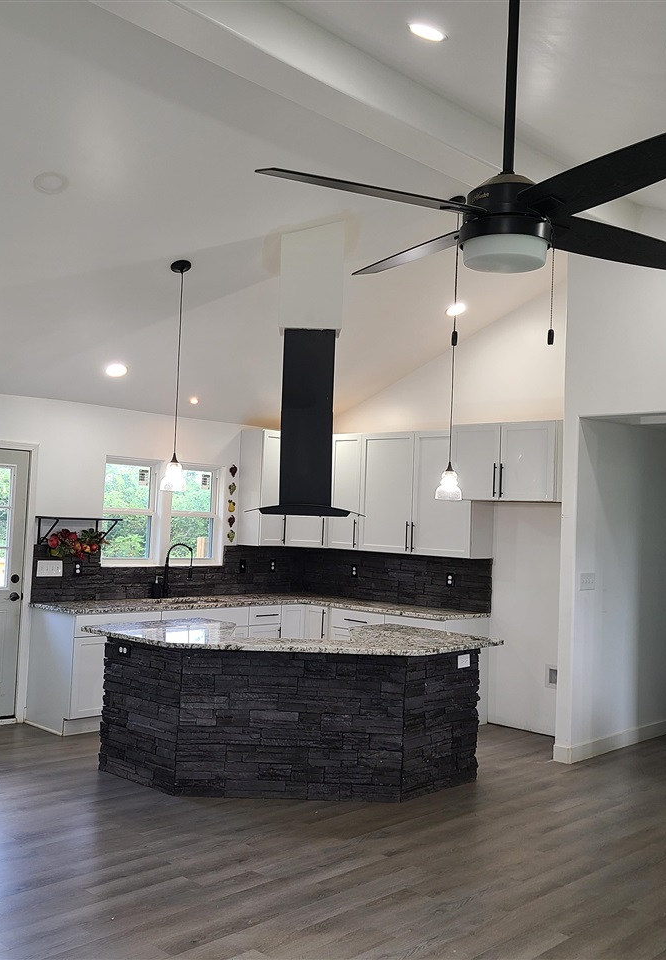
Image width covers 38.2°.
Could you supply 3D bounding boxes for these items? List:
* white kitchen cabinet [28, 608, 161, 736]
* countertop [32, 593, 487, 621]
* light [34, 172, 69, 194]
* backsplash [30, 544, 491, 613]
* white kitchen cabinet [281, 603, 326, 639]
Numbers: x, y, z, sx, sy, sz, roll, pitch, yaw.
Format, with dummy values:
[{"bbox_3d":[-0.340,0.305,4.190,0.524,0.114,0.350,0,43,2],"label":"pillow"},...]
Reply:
[{"bbox_3d":[-1.839,1.436,7.407,0.630,0.876,0.762,0,-3,43],"label":"white kitchen cabinet"},{"bbox_3d":[-0.530,1.064,7.782,2.322,0.036,2.975,0,-3,45],"label":"countertop"},{"bbox_3d":[-1.500,-1.583,5.120,0.190,0.025,0.190,4,-23,-45],"label":"light"},{"bbox_3d":[-0.489,0.797,7.700,2.191,0.454,2.964,0,-3,43],"label":"backsplash"},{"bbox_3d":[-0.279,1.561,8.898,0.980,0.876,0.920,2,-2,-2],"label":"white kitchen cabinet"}]

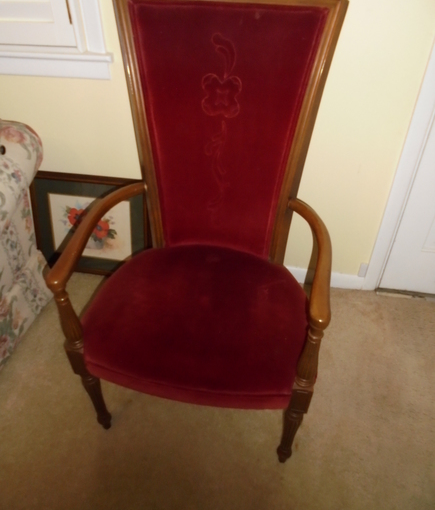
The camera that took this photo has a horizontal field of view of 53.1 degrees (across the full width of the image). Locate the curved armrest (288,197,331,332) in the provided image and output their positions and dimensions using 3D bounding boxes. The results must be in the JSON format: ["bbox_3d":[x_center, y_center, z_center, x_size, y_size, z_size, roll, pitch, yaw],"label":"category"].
[{"bbox_3d":[0.212,0.011,1.038,0.132,0.089,0.416,7,39,8],"label":"curved armrest"}]

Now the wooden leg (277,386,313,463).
[{"bbox_3d":[0.204,0.486,1.201,0.054,0.374,0.054,7,39,8],"label":"wooden leg"}]

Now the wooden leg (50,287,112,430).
[{"bbox_3d":[-0.357,0.322,1.199,0.057,0.617,0.057,7,39,8],"label":"wooden leg"}]

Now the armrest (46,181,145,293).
[{"bbox_3d":[-0.293,-0.053,1.106,0.132,0.089,0.416,7,39,8],"label":"armrest"}]

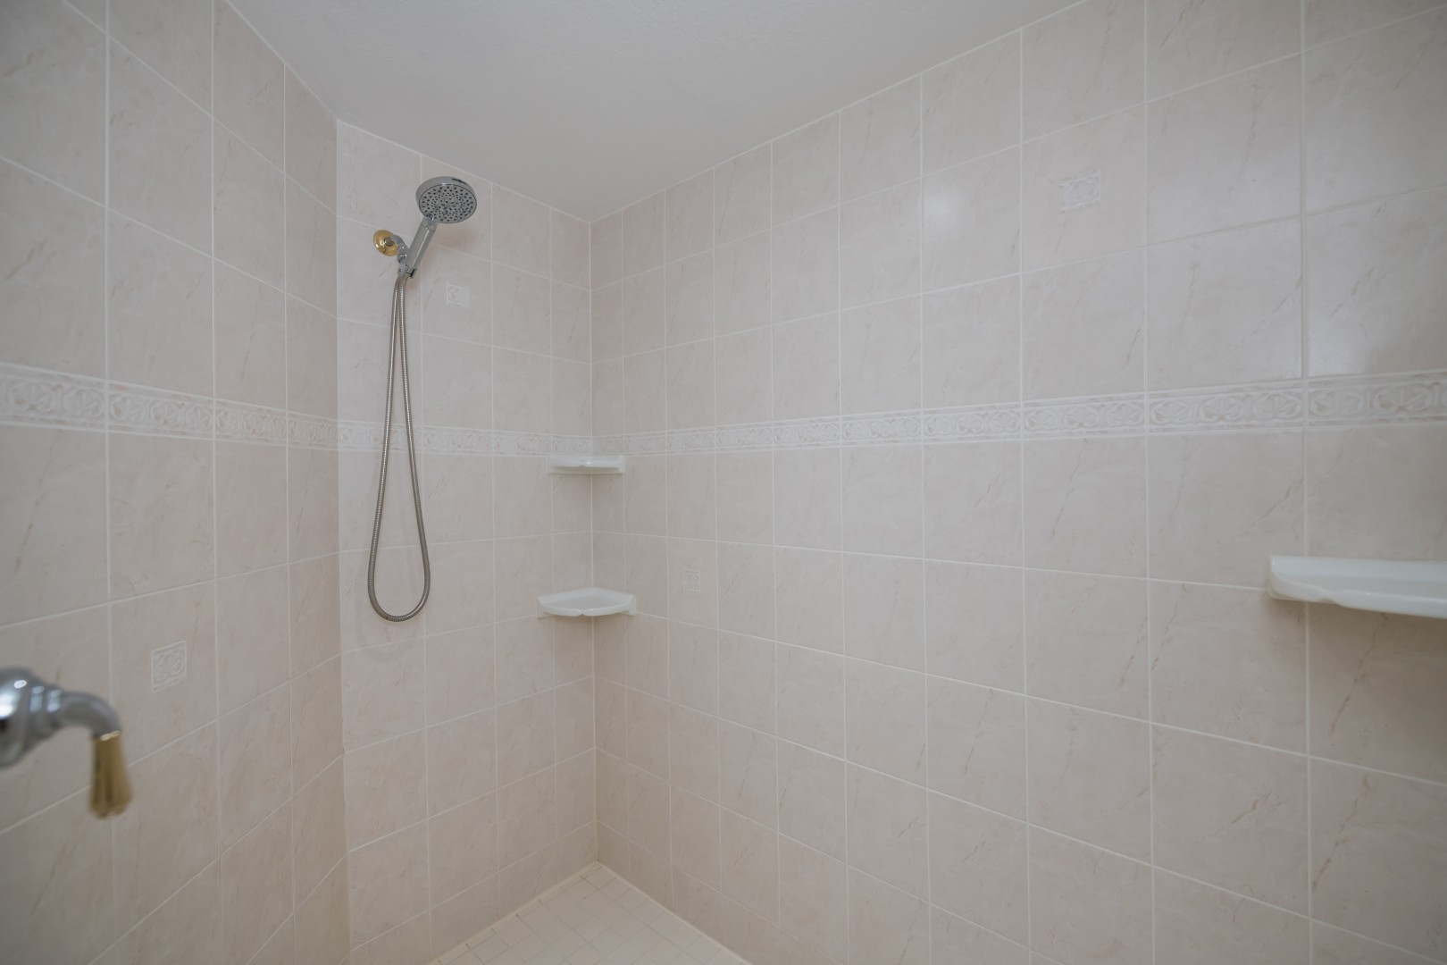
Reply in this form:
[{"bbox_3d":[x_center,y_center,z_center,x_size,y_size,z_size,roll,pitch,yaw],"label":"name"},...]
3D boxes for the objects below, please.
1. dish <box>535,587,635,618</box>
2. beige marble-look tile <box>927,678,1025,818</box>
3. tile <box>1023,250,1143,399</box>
[{"bbox_3d":[-0.452,0.407,1.888,0.312,0.063,0.200,0,1,-4],"label":"dish"},{"bbox_3d":[0.541,0.562,1.207,0.200,0.256,0.010,0,0,39],"label":"beige marble-look tile"},{"bbox_3d":[0.686,-0.292,1.078,0.199,0.256,0.010,0,0,39],"label":"tile"}]

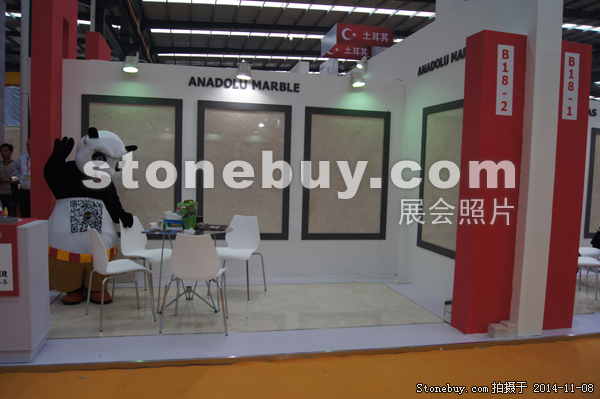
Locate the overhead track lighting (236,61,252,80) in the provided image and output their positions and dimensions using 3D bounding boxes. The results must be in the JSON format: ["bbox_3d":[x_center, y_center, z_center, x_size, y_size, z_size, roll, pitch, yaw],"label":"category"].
[{"bbox_3d":[-0.619,-1.427,5.013,0.155,0.190,0.170,1,4,-11],"label":"overhead track lighting"}]

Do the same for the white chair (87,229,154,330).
[{"bbox_3d":[-1.563,0.628,3.856,0.490,0.810,0.530,-1,4,-36],"label":"white chair"}]

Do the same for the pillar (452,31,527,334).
[{"bbox_3d":[1.607,-0.114,3.847,0.391,2.496,0.250,1,4,-11],"label":"pillar"}]

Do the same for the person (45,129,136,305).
[{"bbox_3d":[-2.060,0.149,4.421,0.840,1.670,0.650,0,5,-25],"label":"person"}]

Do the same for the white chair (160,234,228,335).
[{"bbox_3d":[-0.832,0.657,3.740,0.530,0.810,0.490,2,4,0],"label":"white chair"}]

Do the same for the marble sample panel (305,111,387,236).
[{"bbox_3d":[0.575,-0.298,5.538,1.000,1.521,0.050,1,4,-11],"label":"marble sample panel"}]

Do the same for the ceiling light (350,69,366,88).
[{"bbox_3d":[0.692,-1.408,5.276,0.155,0.190,0.170,1,4,-11],"label":"ceiling light"}]

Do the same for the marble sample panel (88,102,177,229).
[{"bbox_3d":[-1.882,-0.334,5.076,0.945,1.466,0.050,1,4,-11],"label":"marble sample panel"}]

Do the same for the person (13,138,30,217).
[{"bbox_3d":[-3.756,0.014,6.253,0.530,1.700,0.340,1,4,-9],"label":"person"}]

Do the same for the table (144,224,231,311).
[{"bbox_3d":[-1.028,0.653,4.224,0.780,0.746,0.780,1,4,-11],"label":"table"}]

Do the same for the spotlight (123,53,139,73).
[{"bbox_3d":[-1.798,-1.450,4.776,0.155,0.200,0.170,1,4,-11],"label":"spotlight"}]

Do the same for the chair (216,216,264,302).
[{"bbox_3d":[-0.656,0.597,4.783,0.530,0.810,0.490,3,4,15],"label":"chair"}]

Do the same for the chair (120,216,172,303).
[{"bbox_3d":[-1.539,0.589,4.498,0.490,0.810,0.530,3,4,19],"label":"chair"}]

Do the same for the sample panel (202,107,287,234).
[{"bbox_3d":[-0.650,-0.316,5.308,0.959,1.480,0.050,1,4,-11],"label":"sample panel"}]

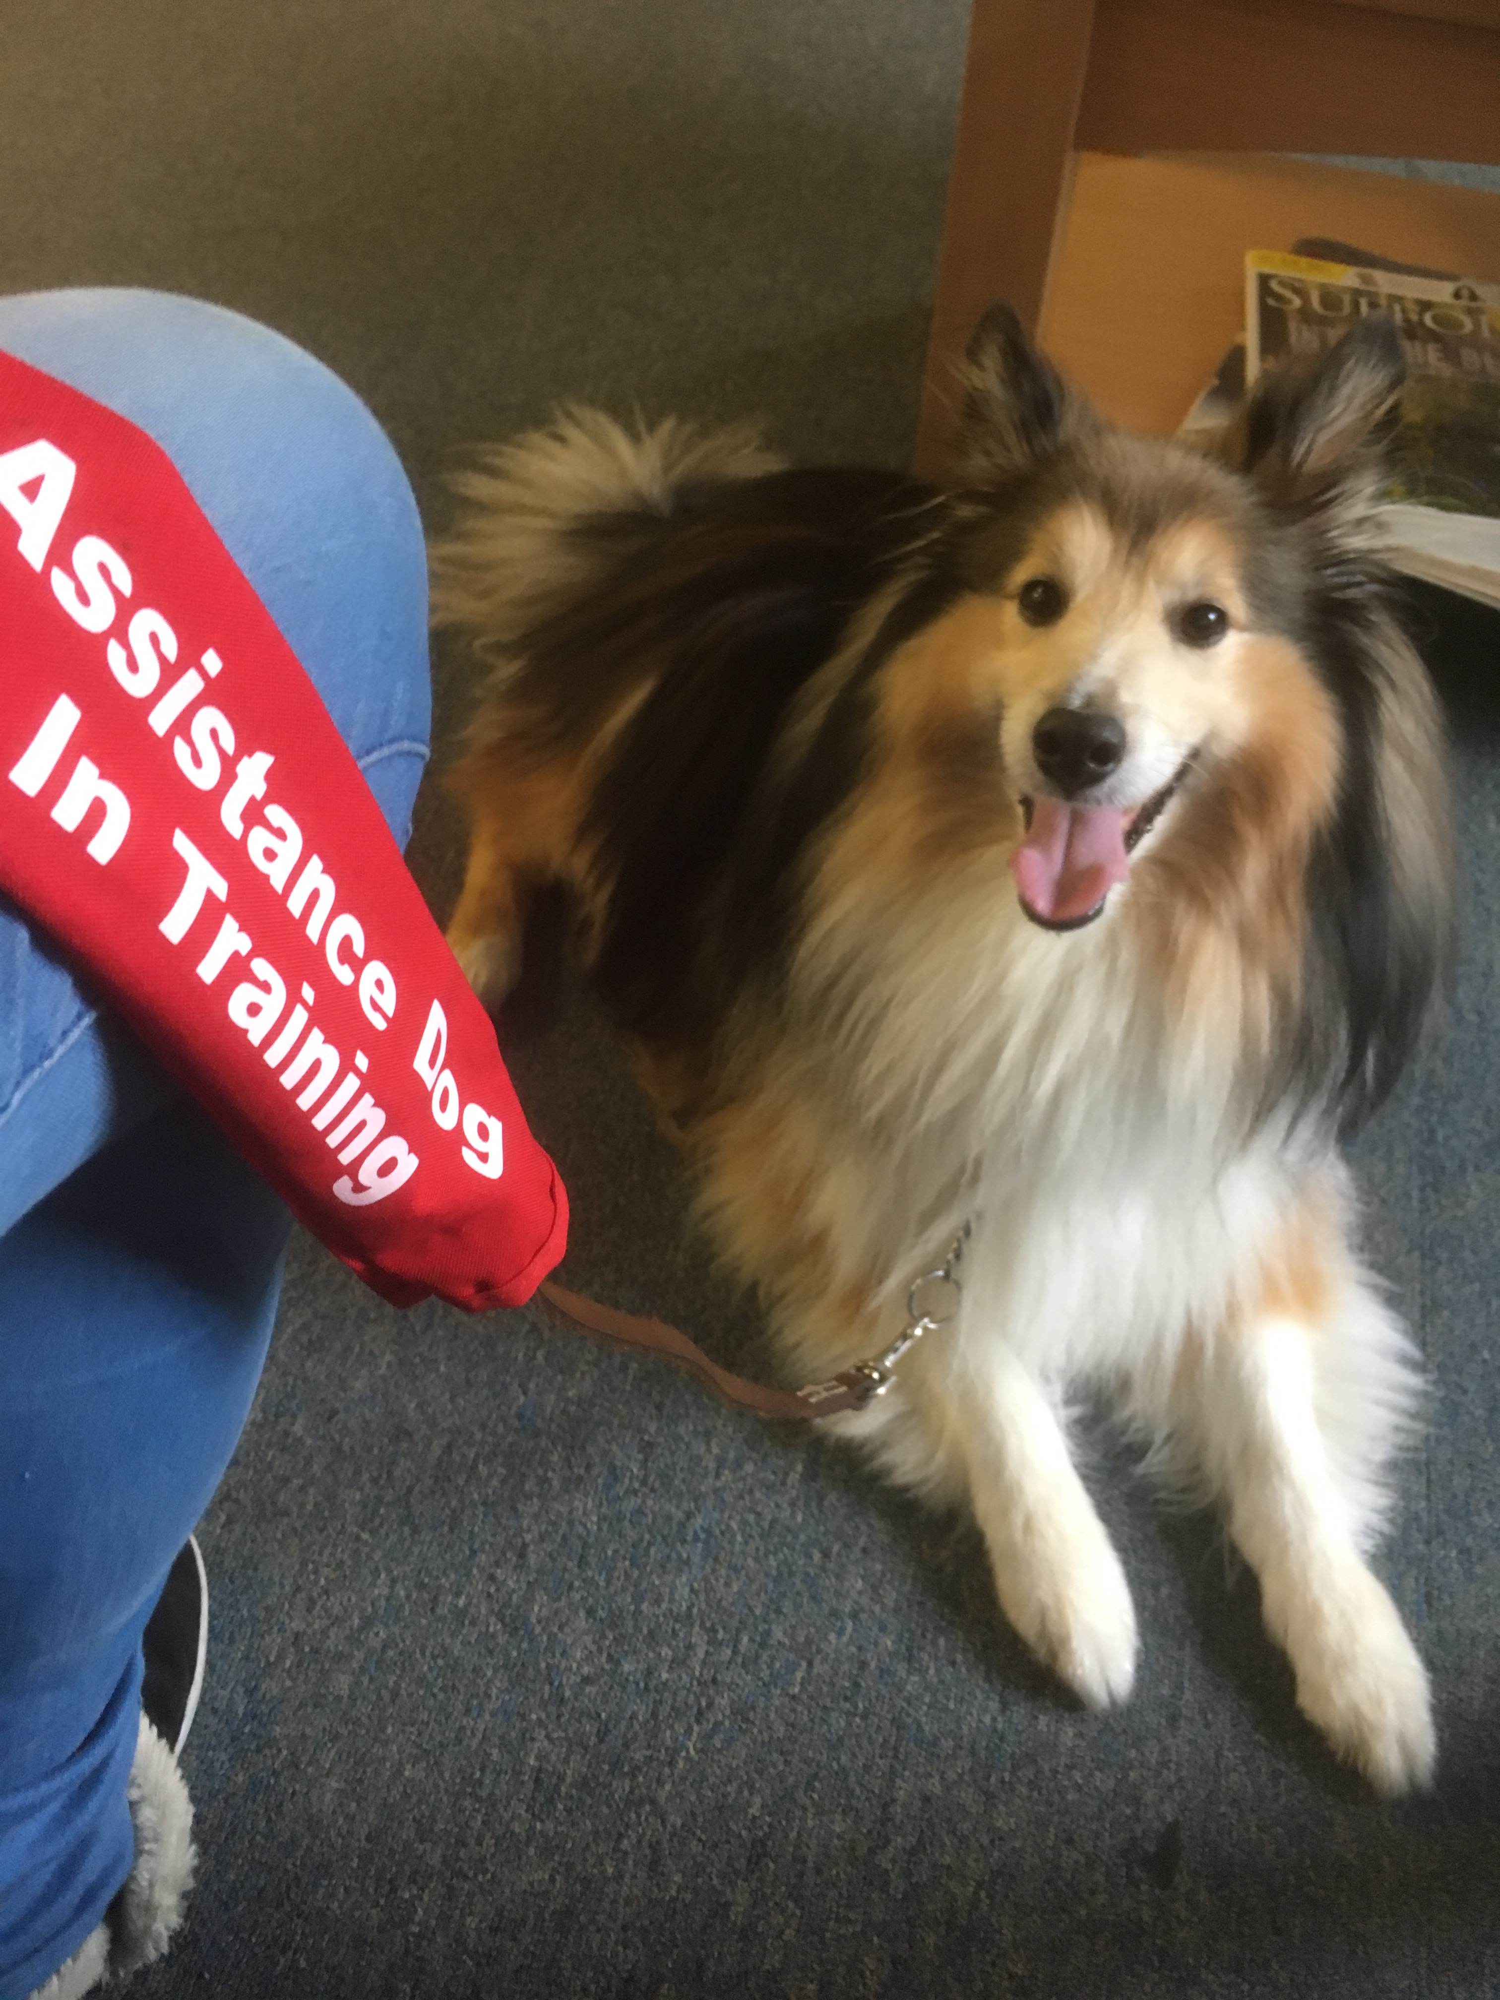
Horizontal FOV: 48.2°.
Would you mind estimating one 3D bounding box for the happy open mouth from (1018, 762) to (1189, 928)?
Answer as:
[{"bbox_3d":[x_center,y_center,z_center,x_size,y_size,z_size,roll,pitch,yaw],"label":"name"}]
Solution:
[{"bbox_3d":[0.126,-0.057,0.605,0.060,0.050,0.050,13,27,14],"label":"happy open mouth"}]

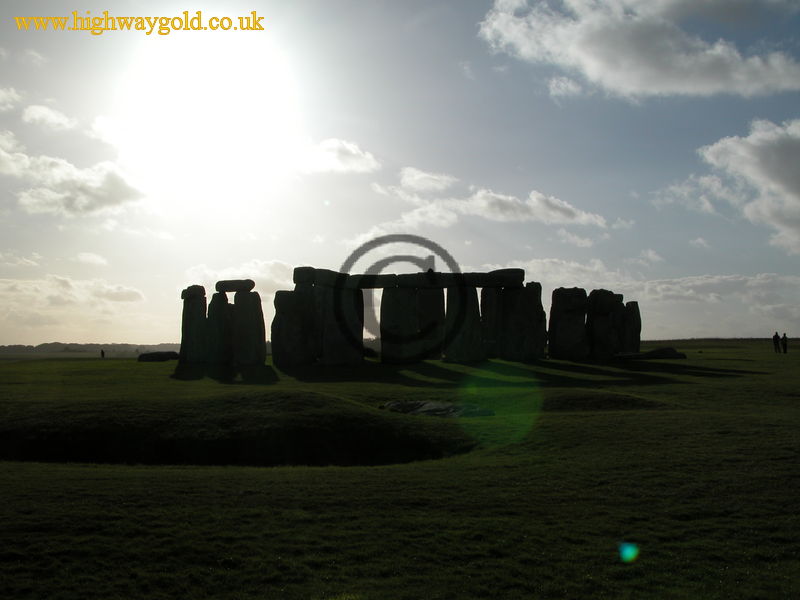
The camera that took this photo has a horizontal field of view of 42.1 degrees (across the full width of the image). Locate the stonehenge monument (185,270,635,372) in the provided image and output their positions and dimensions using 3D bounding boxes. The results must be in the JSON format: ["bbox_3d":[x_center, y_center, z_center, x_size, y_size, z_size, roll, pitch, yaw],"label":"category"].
[{"bbox_3d":[0.983,0.784,70.500,32.000,6.400,30.500,0,-2,0],"label":"stonehenge monument"}]

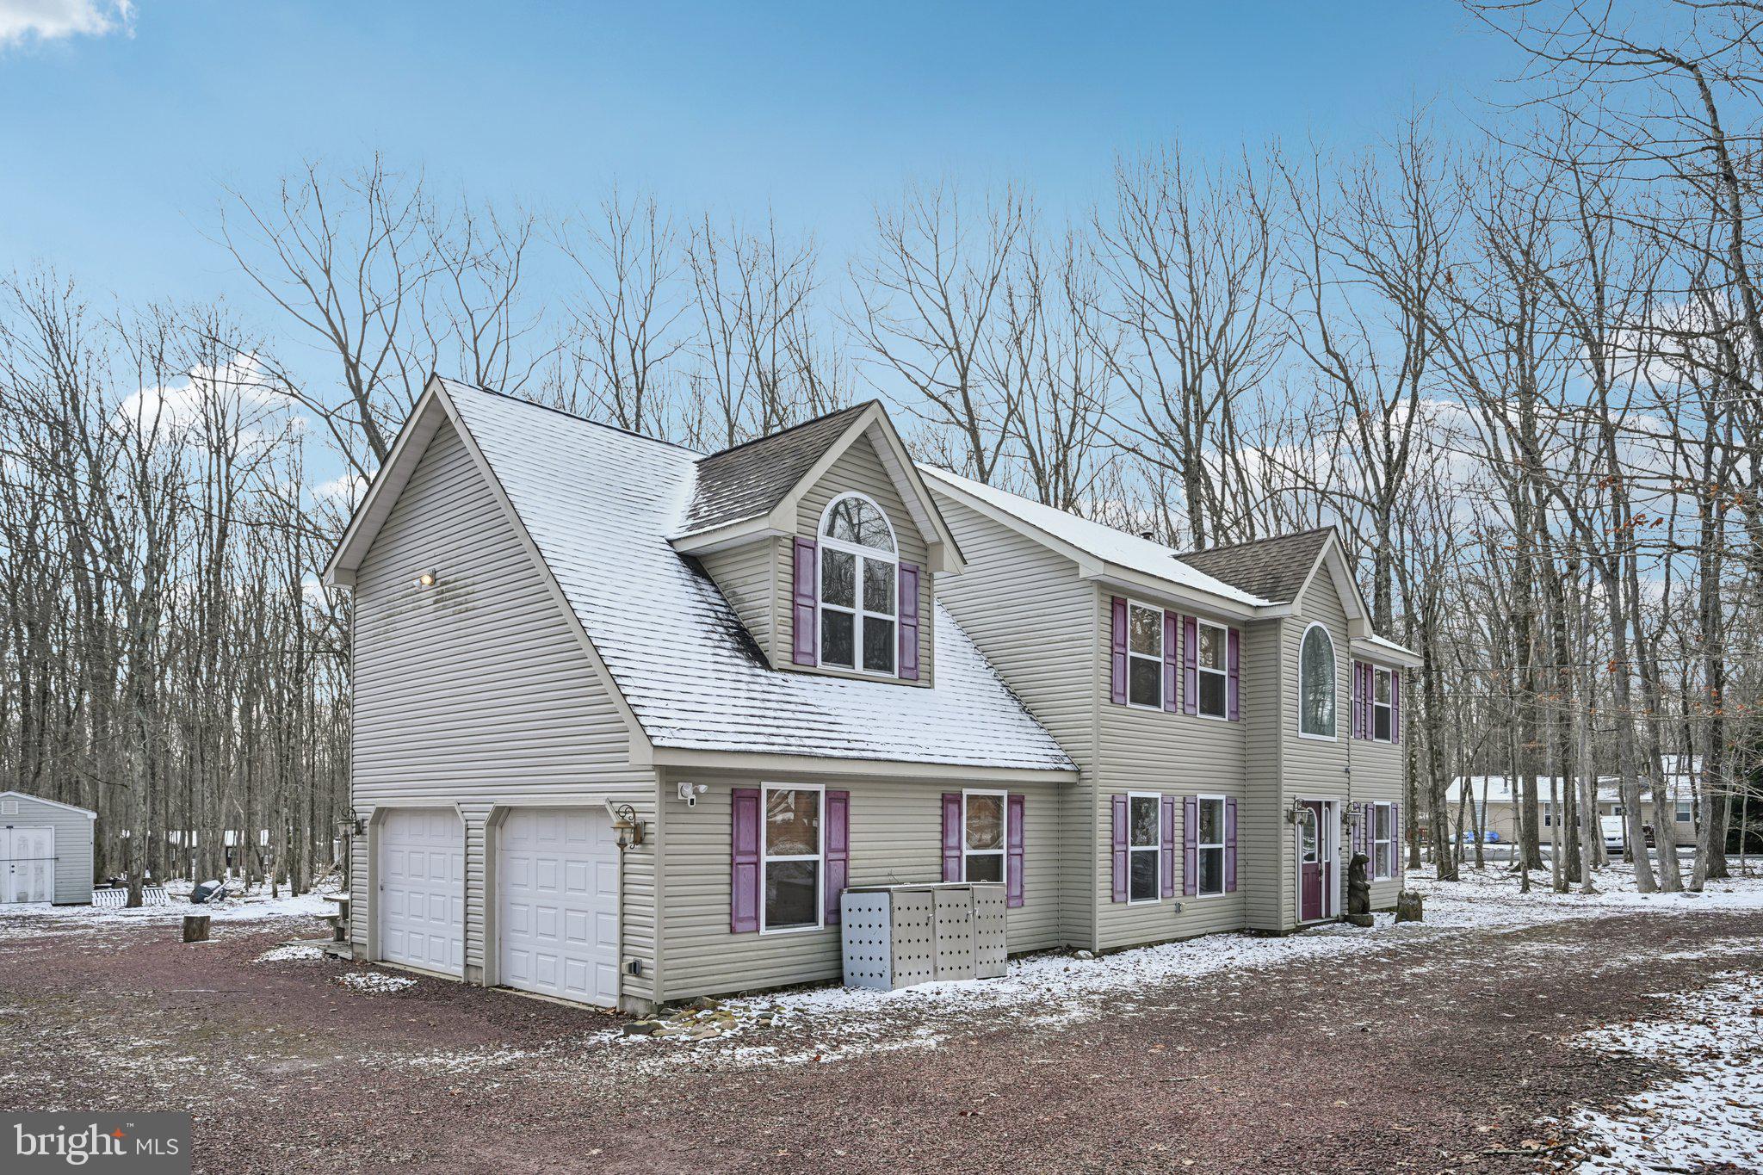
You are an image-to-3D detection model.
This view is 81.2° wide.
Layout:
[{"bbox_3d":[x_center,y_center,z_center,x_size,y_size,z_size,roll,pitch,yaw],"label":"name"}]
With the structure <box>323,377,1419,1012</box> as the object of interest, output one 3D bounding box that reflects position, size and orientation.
[{"bbox_3d":[1.850,1.970,18.350,9.500,7.650,18.600,-10,-15,43],"label":"structure"}]

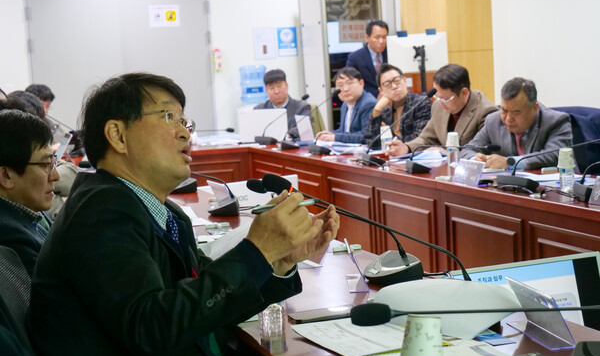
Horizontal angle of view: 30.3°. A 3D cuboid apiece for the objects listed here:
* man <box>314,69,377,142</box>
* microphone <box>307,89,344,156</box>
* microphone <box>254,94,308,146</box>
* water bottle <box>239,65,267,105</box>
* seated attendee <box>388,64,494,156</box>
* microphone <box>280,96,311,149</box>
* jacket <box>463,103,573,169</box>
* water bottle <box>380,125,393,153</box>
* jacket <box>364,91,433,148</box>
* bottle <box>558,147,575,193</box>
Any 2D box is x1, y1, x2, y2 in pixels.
[{"bbox_3d":[0.316,-0.175,7.976,0.680,1.220,0.500,-6,7,-24],"label":"man"},{"bbox_3d":[0.169,-0.361,7.220,0.270,0.420,0.130,-6,7,-21],"label":"microphone"},{"bbox_3d":[-0.131,-0.423,8.100,0.400,0.360,0.130,-6,7,-21],"label":"microphone"},{"bbox_3d":[-0.460,-0.891,10.800,0.270,0.420,0.270,-3,6,0],"label":"water bottle"},{"bbox_3d":[0.848,-0.066,6.556,0.680,1.220,0.540,-6,7,-24],"label":"seated attendee"},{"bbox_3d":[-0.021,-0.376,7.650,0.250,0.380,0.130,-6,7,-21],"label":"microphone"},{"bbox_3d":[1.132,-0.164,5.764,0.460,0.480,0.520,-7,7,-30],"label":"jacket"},{"bbox_3d":[0.518,-0.222,6.650,0.070,0.185,0.070,-3,6,0],"label":"water bottle"},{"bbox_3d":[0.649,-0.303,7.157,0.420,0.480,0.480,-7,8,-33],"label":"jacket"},{"bbox_3d":[1.110,-0.030,4.620,0.070,0.187,0.070,-6,7,-21],"label":"bottle"}]

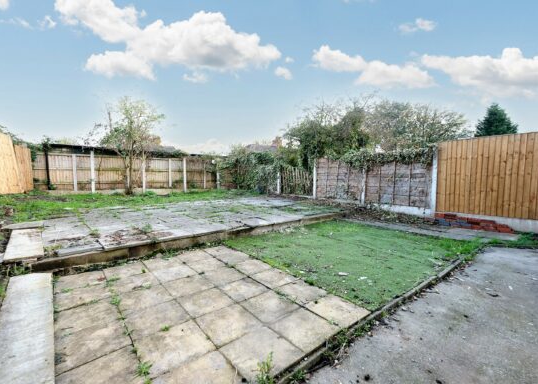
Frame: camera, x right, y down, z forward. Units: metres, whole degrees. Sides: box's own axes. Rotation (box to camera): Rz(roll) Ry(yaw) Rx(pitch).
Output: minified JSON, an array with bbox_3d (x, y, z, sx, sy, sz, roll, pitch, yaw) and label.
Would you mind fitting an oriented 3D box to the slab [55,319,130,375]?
[{"bbox_3d":[-1.233,1.070,1.683,0.399,0.045,0.441,-2,4,-39],"label":"slab"}]

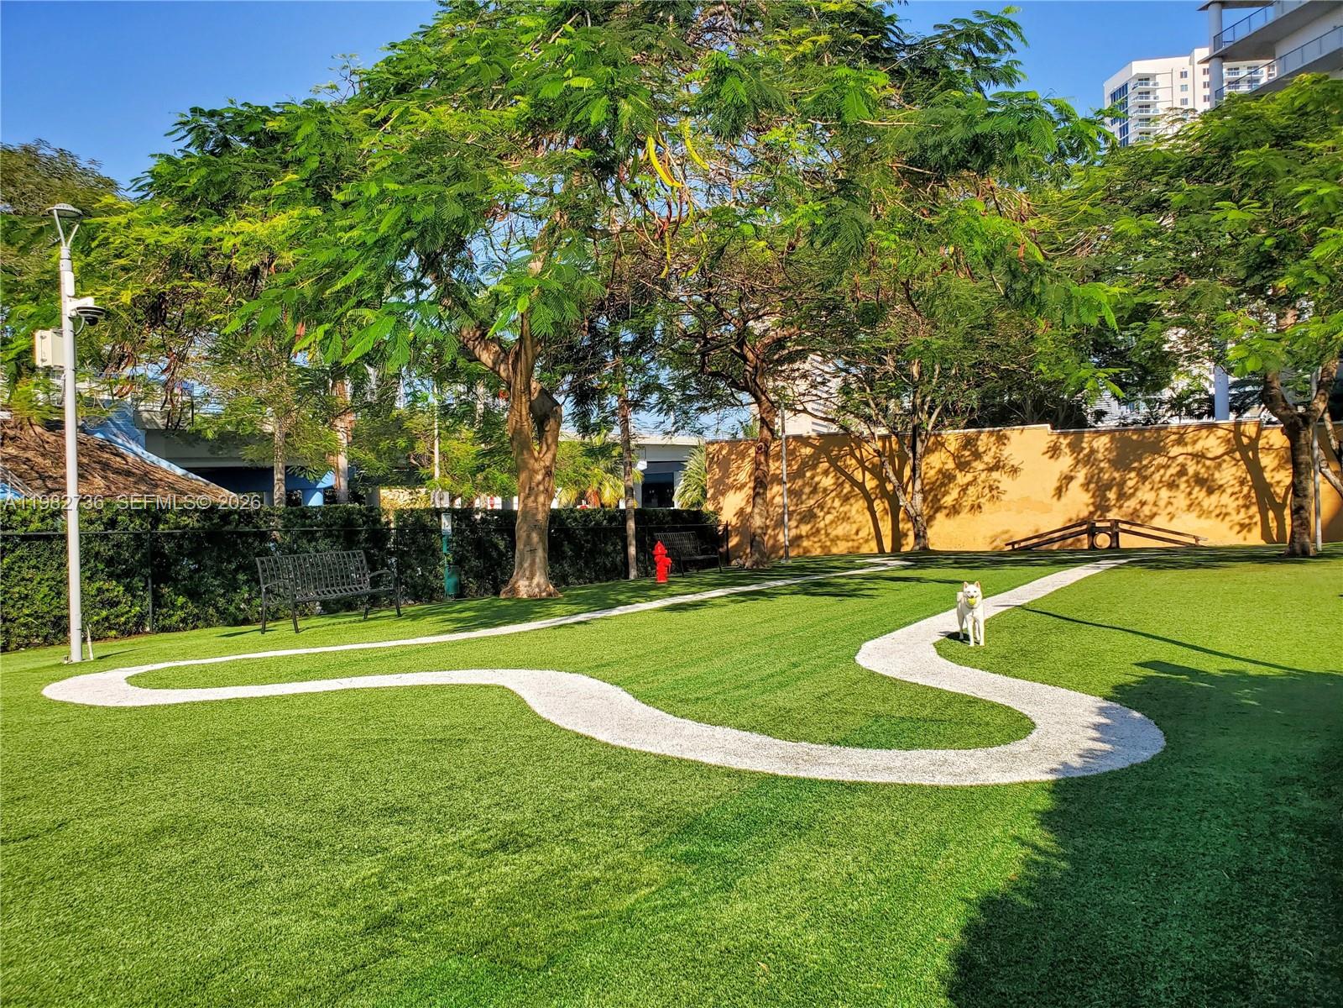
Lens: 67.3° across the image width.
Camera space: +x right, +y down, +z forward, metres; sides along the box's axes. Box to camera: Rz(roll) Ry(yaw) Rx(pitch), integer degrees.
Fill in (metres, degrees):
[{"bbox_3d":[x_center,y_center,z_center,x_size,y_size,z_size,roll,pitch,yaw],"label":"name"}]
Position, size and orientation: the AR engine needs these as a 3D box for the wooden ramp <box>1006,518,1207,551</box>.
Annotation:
[{"bbox_3d":[12.072,0.845,28.000,5.250,0.880,0.800,-1,-1,6],"label":"wooden ramp"}]

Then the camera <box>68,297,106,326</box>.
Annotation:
[{"bbox_3d":[-5.684,-1.872,9.810,0.350,0.270,0.240,-2,-1,14],"label":"camera"}]

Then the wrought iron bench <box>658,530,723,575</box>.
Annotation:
[{"bbox_3d":[0.395,1.061,21.403,0.660,0.910,1.840,-2,-1,28],"label":"wrought iron bench"}]

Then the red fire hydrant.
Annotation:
[{"bbox_3d":[-0.168,1.094,19.050,0.340,0.790,0.360,-1,-1,-37],"label":"red fire hydrant"}]

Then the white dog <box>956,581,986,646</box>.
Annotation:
[{"bbox_3d":[2.914,1.058,9.780,0.270,0.610,0.680,-1,-1,5],"label":"white dog"}]

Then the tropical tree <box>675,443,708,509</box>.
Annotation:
[{"bbox_3d":[0.854,-0.226,33.500,1.700,3.700,1.700,-1,-1,0],"label":"tropical tree"}]

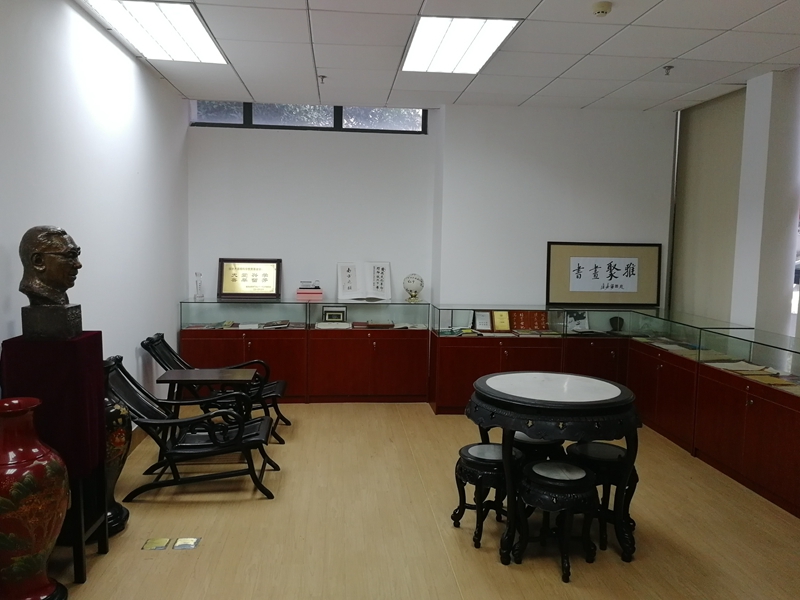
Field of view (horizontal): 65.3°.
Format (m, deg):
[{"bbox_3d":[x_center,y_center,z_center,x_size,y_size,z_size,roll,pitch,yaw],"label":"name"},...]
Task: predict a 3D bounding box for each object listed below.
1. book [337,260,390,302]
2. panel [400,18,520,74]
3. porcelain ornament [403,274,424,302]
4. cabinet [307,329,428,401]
[{"bbox_3d":[-0.334,-0.167,5.829,0.495,0.365,0.070,0,-7,-5],"label":"book"},{"bbox_3d":[0.347,-1.640,4.034,0.580,0.060,1.170,0,6,-5],"label":"panel"},{"bbox_3d":[0.129,-0.111,5.848,0.201,0.265,0.170,0,5,-6],"label":"porcelain ornament"},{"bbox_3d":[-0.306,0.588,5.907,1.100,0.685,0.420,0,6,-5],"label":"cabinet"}]

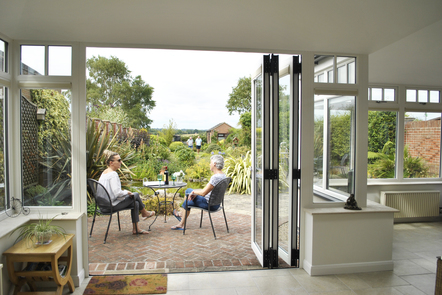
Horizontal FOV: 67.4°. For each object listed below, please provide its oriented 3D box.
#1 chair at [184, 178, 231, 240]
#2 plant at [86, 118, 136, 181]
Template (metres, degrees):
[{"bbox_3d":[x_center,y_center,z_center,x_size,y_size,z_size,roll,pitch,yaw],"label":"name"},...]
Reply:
[{"bbox_3d":[-0.161,0.879,5.038,0.620,0.880,0.510,1,2,30],"label":"chair"},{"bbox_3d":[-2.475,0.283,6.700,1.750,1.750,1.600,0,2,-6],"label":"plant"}]

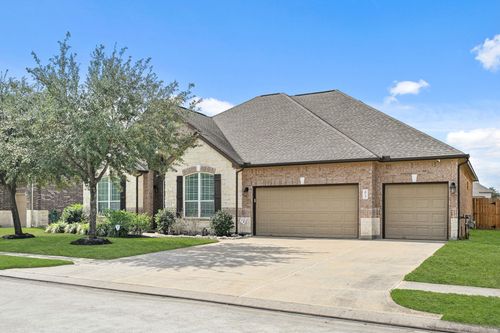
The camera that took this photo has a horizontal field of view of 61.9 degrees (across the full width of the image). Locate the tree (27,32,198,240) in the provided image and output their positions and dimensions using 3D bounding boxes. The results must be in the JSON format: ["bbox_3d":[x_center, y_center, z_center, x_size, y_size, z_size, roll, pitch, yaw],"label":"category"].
[{"bbox_3d":[-5.952,-1.225,17.900,6.990,8.720,6.700,0,-3,0],"label":"tree"}]

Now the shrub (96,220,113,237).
[{"bbox_3d":[-7.161,3.052,20.500,0.790,0.790,0.750,0,-3,0],"label":"shrub"}]

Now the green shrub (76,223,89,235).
[{"bbox_3d":[-8.807,3.260,21.900,0.670,0.630,0.660,0,-3,0],"label":"green shrub"}]

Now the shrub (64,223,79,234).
[{"bbox_3d":[-9.557,3.320,22.300,0.750,0.640,0.680,0,-3,0],"label":"shrub"}]

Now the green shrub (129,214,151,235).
[{"bbox_3d":[-5.678,2.980,21.400,1.130,1.030,1.050,0,-3,0],"label":"green shrub"}]

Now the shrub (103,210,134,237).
[{"bbox_3d":[-6.567,2.847,20.800,1.600,1.300,1.400,0,-3,0],"label":"shrub"}]

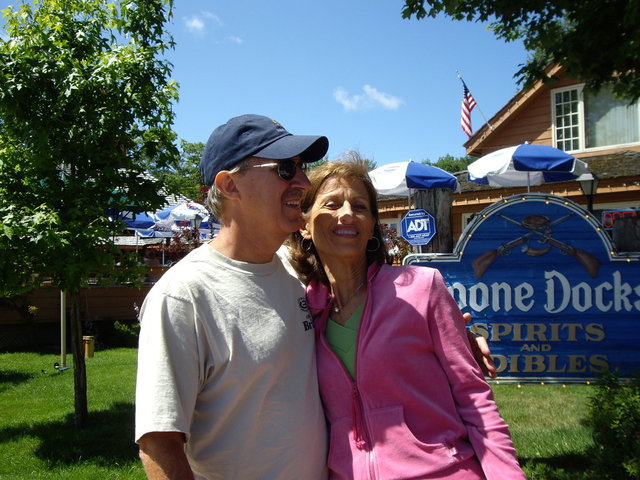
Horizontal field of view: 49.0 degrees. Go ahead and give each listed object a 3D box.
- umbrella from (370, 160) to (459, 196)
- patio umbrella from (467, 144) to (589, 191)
[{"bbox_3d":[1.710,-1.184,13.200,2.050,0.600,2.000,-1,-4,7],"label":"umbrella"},{"bbox_3d":[3.493,-1.310,11.800,2.050,0.600,2.000,-2,-4,17],"label":"patio umbrella"}]

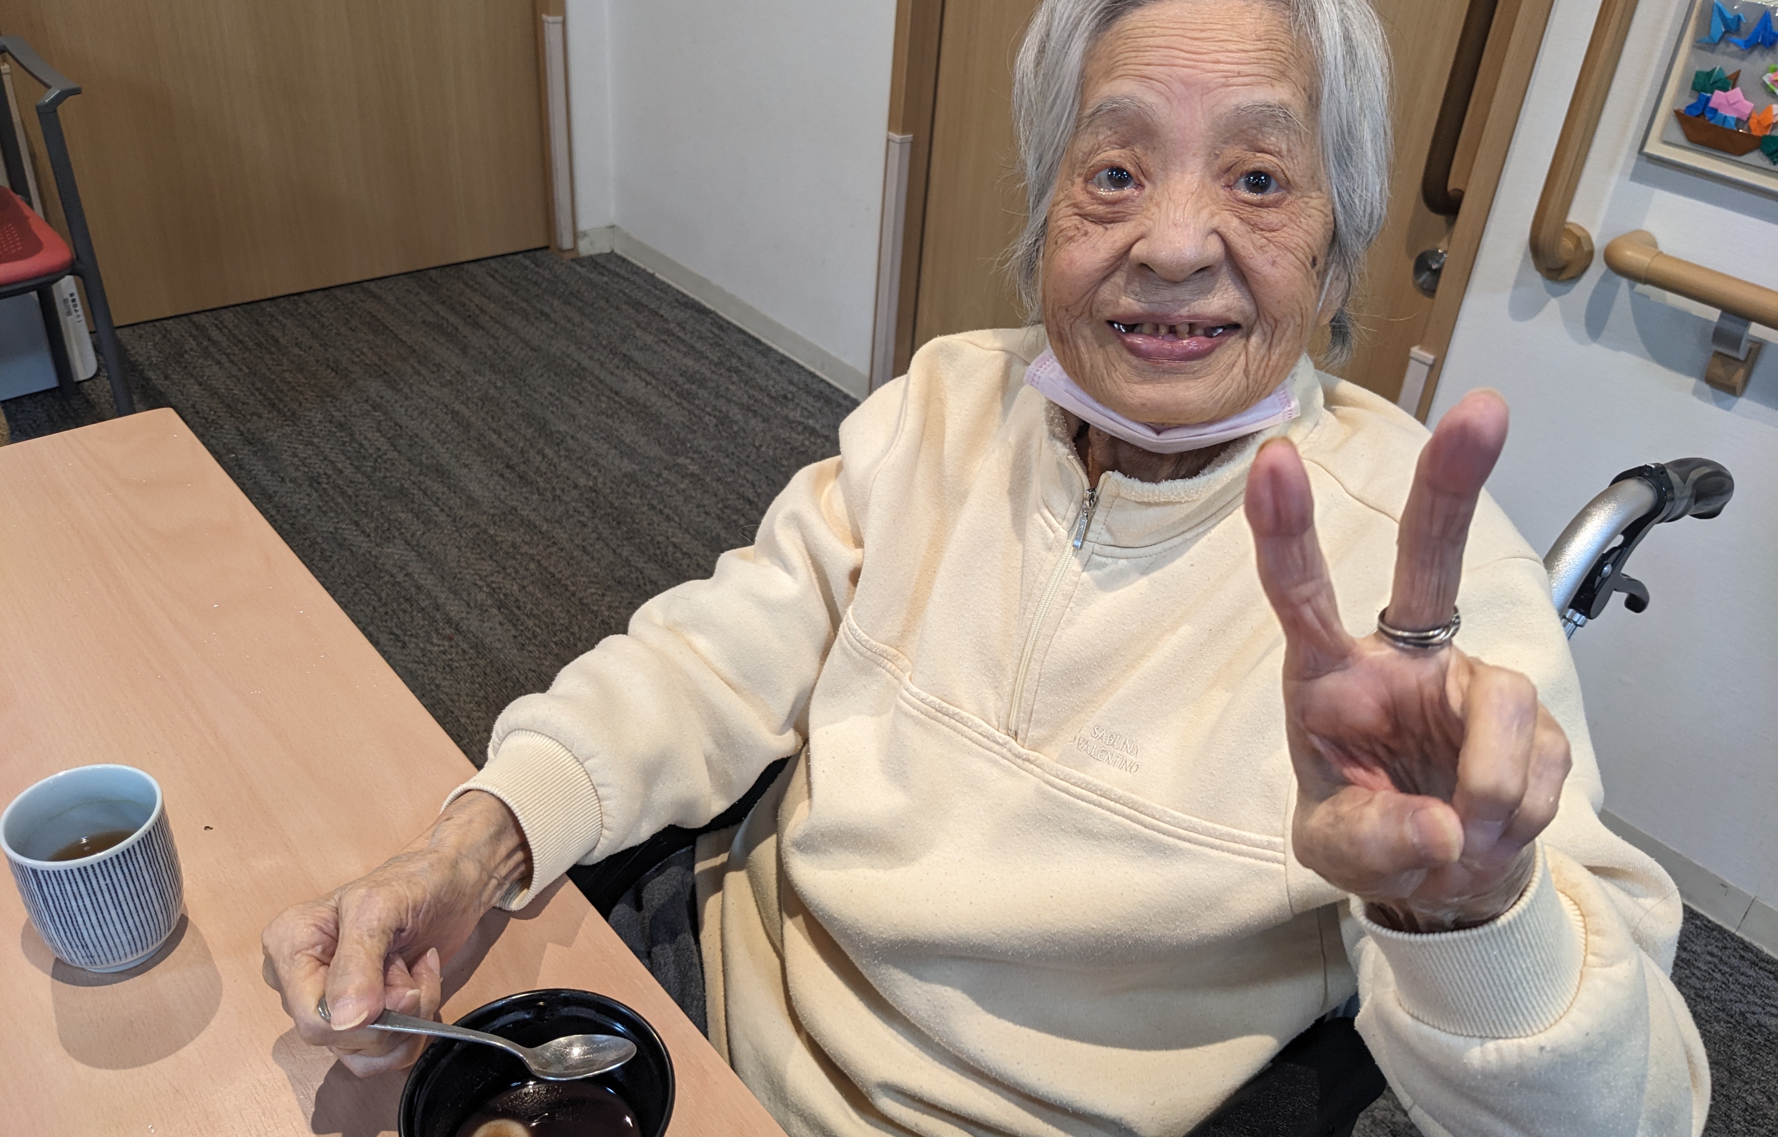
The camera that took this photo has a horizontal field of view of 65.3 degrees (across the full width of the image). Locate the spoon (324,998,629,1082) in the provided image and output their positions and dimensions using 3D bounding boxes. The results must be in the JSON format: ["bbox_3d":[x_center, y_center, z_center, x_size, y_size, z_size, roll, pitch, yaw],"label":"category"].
[{"bbox_3d":[-0.178,0.202,0.598,0.141,0.020,0.029,7,31,3],"label":"spoon"}]

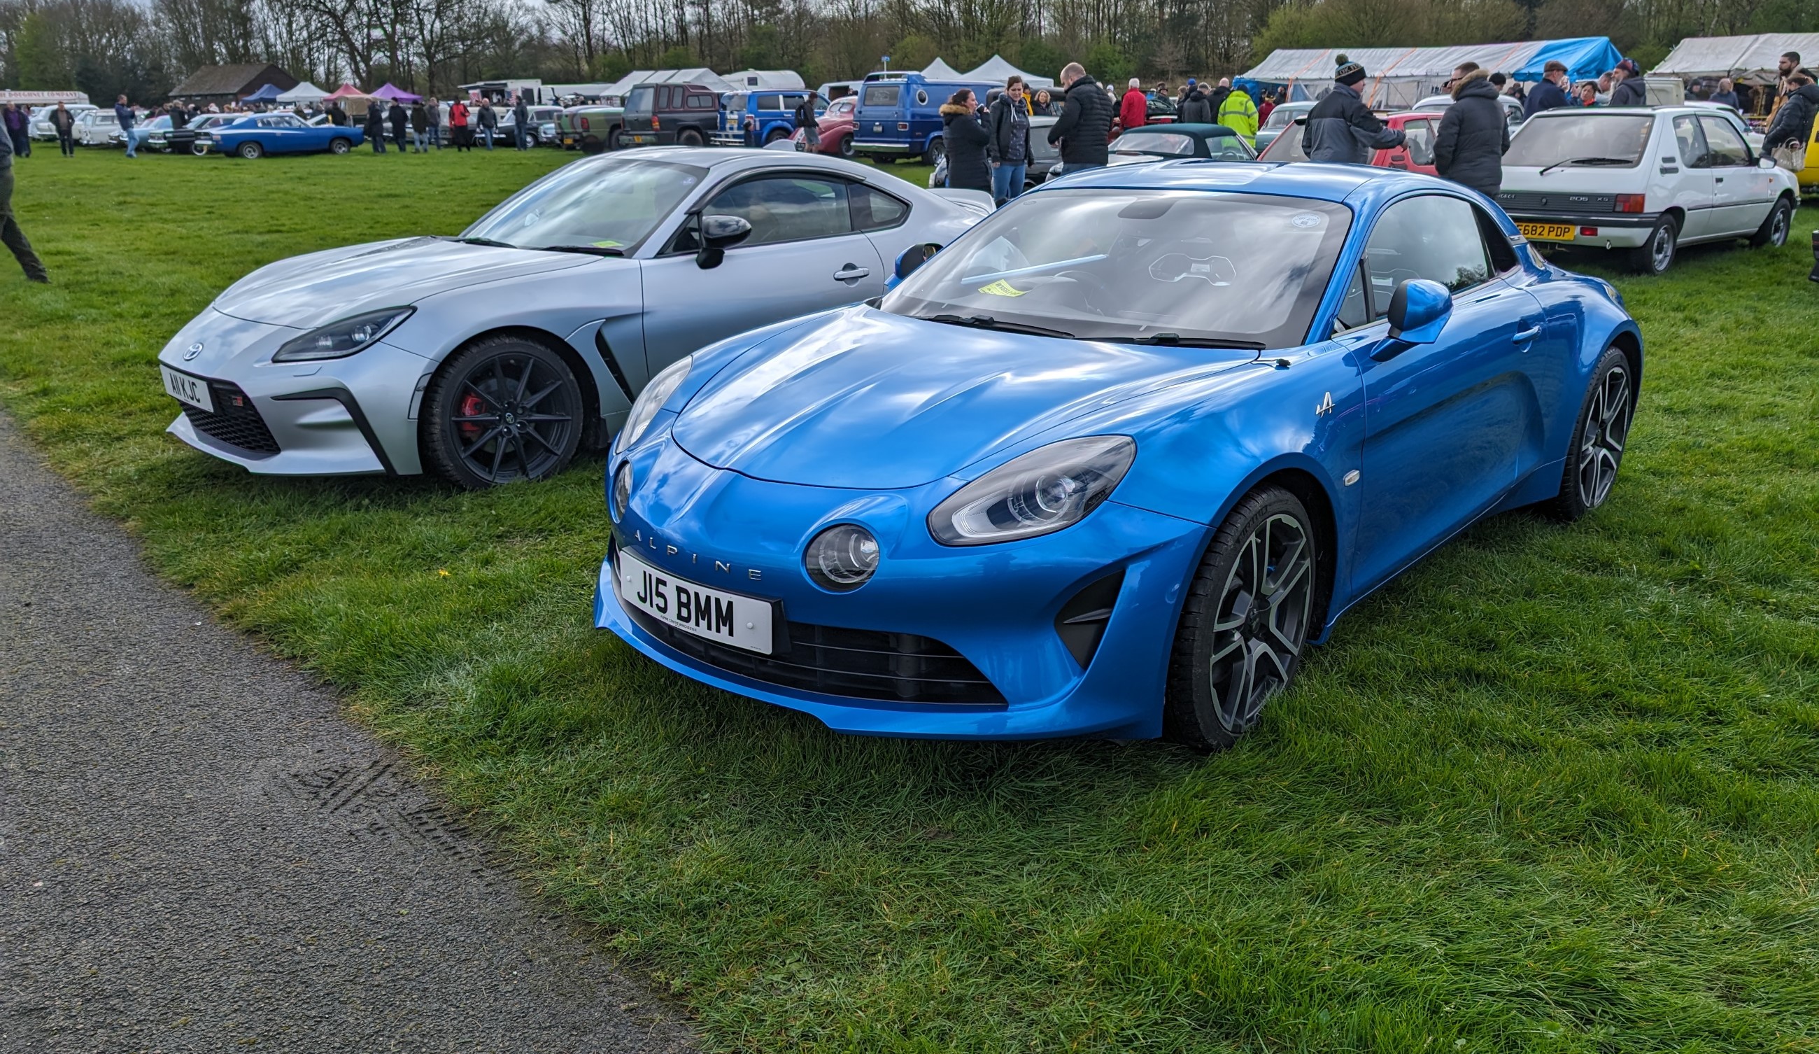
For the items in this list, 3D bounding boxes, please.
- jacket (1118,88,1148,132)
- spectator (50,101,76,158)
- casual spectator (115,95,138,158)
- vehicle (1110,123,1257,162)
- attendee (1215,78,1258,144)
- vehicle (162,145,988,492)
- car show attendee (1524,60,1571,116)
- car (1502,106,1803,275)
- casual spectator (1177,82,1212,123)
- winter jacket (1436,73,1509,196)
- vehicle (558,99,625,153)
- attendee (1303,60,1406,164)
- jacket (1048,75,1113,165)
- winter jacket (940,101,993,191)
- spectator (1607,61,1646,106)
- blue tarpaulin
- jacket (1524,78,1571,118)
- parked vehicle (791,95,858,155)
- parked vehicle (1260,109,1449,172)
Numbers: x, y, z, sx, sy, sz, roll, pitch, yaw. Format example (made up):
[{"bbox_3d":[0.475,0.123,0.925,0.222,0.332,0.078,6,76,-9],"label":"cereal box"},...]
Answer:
[{"bbox_3d":[4.004,-7.388,22.410,0.530,0.730,0.350,0,18,2],"label":"jacket"},{"bbox_3d":[-26.390,-12.396,39.387,0.660,1.680,0.360,-15,23,-36],"label":"spectator"},{"bbox_3d":[-23.109,-11.900,37.566,0.570,1.760,0.500,-8,19,-23],"label":"casual spectator"},{"bbox_3d":[3.422,-4.385,15.800,1.660,1.230,3.950,15,24,39],"label":"vehicle"},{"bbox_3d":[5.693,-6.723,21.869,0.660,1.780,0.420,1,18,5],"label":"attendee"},{"bbox_3d":[-1.249,-1.170,6.154,1.800,1.300,4.265,15,22,42],"label":"vehicle"},{"bbox_3d":[6.698,-4.008,13.487,0.380,1.820,0.520,-8,20,-23],"label":"car show attendee"},{"bbox_3d":[6.724,-3.095,11.488,3.710,1.370,1.580,-14,23,-36],"label":"car"},{"bbox_3d":[5.149,-7.017,22.563,0.540,1.740,0.360,1,18,3],"label":"casual spectator"},{"bbox_3d":[4.660,-3.291,10.446,0.540,0.870,0.370,-5,19,-14],"label":"winter jacket"},{"bbox_3d":[-10.039,-14.969,46.636,2.000,1.860,5.600,17,25,41],"label":"vehicle"},{"bbox_3d":[3.594,-2.971,10.584,0.550,1.800,0.640,-14,23,-36],"label":"attendee"},{"bbox_3d":[1.549,-3.682,11.423,0.530,0.740,0.410,-17,25,-40],"label":"jacket"},{"bbox_3d":[0.537,-3.593,12.084,0.450,0.910,0.470,-6,19,-14],"label":"winter jacket"},{"bbox_3d":[7.742,-4.167,13.887,0.370,1.820,0.500,9,21,26],"label":"spectator"},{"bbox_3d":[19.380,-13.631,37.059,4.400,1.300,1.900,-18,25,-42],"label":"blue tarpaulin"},{"bbox_3d":[6.679,-4.321,13.320,0.360,0.750,0.520,-8,20,-23],"label":"jacket"},{"bbox_3d":[-1.433,-12.024,38.037,1.780,1.680,4.600,17,25,42],"label":"parked vehicle"},{"bbox_3d":[5.720,-3.994,14.406,3.700,1.360,1.570,-14,23,-34],"label":"parked vehicle"}]

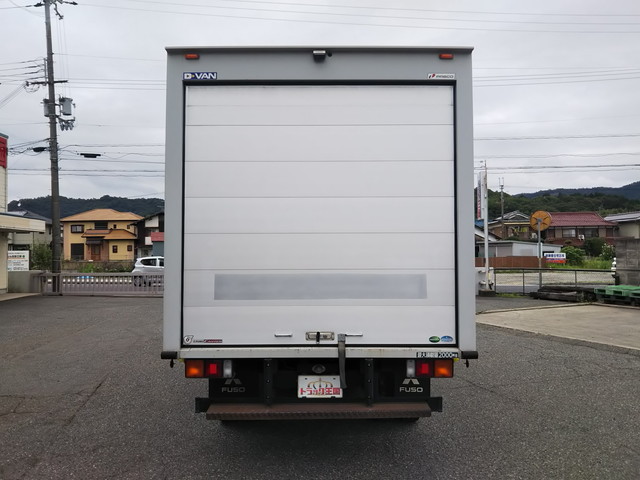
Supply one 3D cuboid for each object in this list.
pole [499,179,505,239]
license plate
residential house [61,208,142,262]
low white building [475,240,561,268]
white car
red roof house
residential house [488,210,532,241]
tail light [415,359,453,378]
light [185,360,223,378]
[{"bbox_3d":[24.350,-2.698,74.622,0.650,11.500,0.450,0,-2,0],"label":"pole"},{"bbox_3d":[0.007,1.072,4.040,0.330,0.165,0.015,0,-2,0],"label":"license plate"},{"bbox_3d":[-30.100,-0.694,81.062,11.100,7.700,8.600,0,-2,3],"label":"residential house"},{"bbox_3d":[22.700,1.830,62.773,8.800,3.100,5.600,1,-2,-25],"label":"low white building"},{"bbox_3d":[-7.450,1.701,28.561,3.900,1.530,1.650,0,-2,0],"label":"white car"},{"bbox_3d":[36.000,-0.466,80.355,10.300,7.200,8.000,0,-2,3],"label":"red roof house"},{"bbox_3d":[28.400,-0.429,81.554,6.600,7.200,7.600,0,-2,2],"label":"residential house"},{"bbox_3d":[0.819,0.930,4.000,0.275,0.135,0.070,0,-2,0],"label":"tail light"},{"bbox_3d":[-0.837,0.934,4.000,0.275,0.135,0.070,0,-2,0],"label":"light"}]

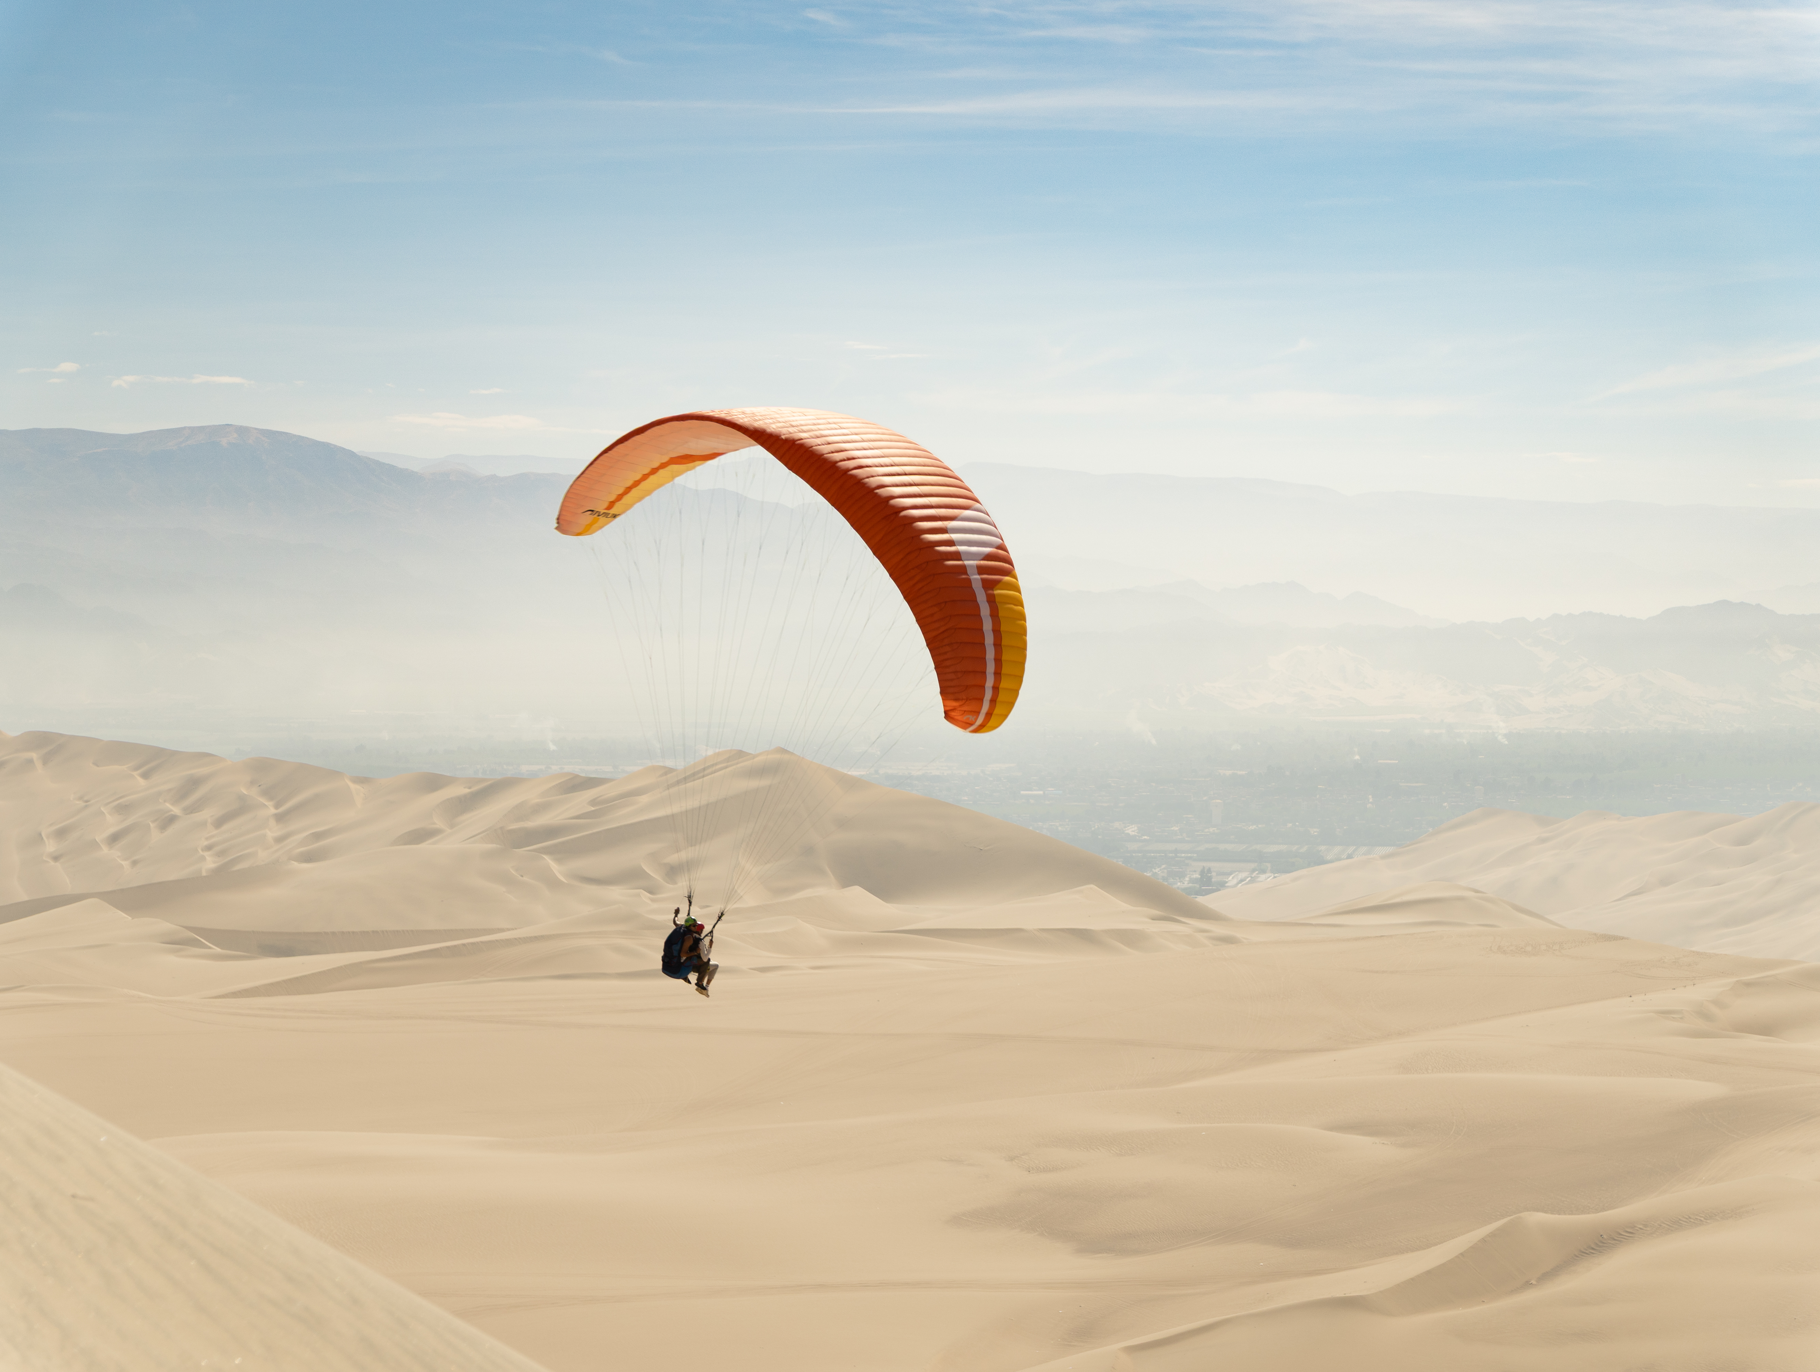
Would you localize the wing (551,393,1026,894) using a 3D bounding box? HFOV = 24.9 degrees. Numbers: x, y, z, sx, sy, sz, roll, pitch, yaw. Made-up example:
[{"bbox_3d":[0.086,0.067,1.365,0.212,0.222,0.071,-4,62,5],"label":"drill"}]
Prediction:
[{"bbox_3d":[-2.380,-0.400,76.000,3.400,9.300,12.000,-3,20,-41],"label":"wing"}]

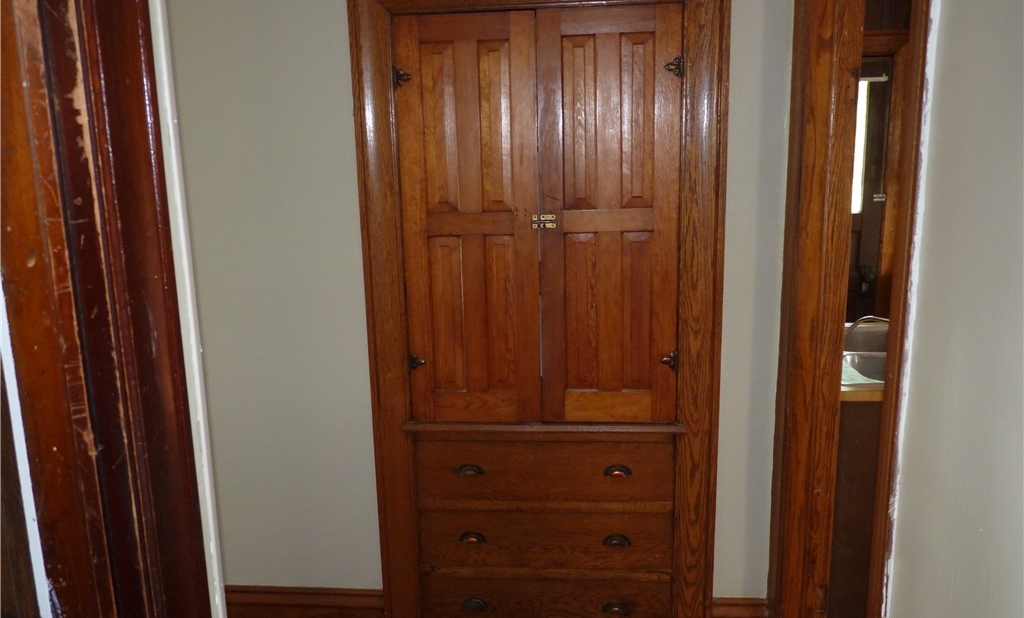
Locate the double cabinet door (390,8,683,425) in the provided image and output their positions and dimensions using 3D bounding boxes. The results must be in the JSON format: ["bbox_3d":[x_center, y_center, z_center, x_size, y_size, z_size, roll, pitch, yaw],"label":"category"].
[{"bbox_3d":[0.080,-0.241,2.364,0.815,1.215,0.045,0,12,5],"label":"double cabinet door"}]

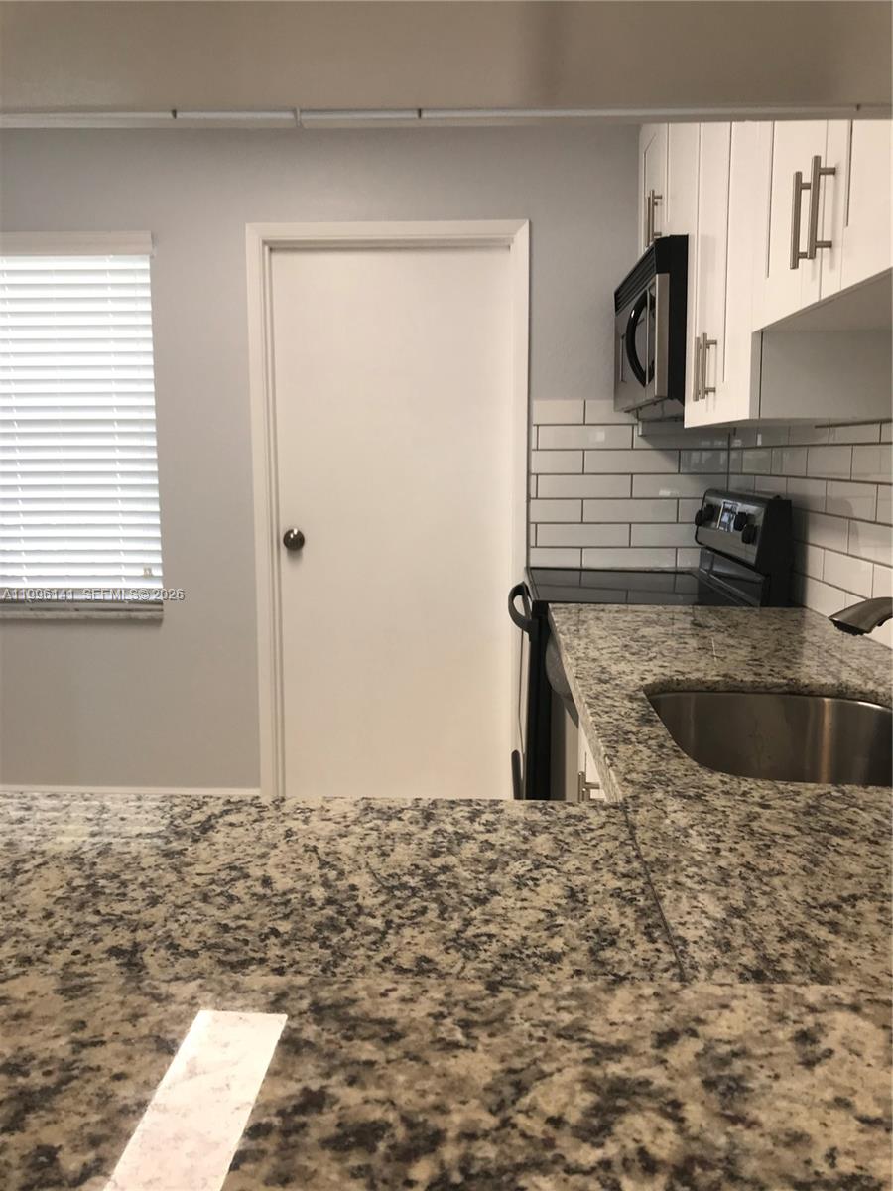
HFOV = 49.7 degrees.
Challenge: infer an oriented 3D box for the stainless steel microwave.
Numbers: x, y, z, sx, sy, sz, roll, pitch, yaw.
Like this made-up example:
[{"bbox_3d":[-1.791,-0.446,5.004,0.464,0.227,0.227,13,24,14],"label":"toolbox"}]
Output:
[{"bbox_3d":[0.690,-0.707,2.674,0.410,0.410,0.765,0,8,3],"label":"stainless steel microwave"}]

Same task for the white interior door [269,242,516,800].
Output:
[{"bbox_3d":[-0.181,-0.170,3.285,0.810,1.965,0.042,0,8,3],"label":"white interior door"}]

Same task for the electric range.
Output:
[{"bbox_3d":[0.529,0.291,2.833,0.707,1.177,0.765,0,8,3],"label":"electric range"}]

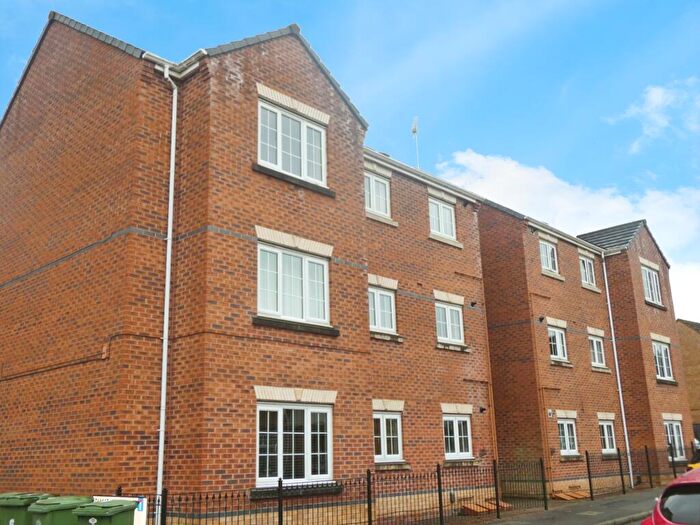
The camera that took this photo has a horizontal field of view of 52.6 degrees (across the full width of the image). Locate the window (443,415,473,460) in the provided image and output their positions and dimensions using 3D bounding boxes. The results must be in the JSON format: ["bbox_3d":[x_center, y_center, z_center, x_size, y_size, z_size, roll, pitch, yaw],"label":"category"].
[{"bbox_3d":[2.515,4.090,16.592,0.120,0.941,1.110,-16,-21,41],"label":"window"}]

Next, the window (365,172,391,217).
[{"bbox_3d":[0.575,-1.569,16.185,0.120,0.941,1.110,-16,-21,41],"label":"window"}]

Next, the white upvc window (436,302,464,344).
[{"bbox_3d":[2.441,1.488,17.308,0.120,0.941,1.110,-16,-21,41],"label":"white upvc window"}]

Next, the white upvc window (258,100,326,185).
[{"bbox_3d":[-1.060,-2.180,13.215,0.120,1.250,1.729,-16,-21,41],"label":"white upvc window"}]

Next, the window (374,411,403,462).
[{"bbox_3d":[0.722,3.635,14.754,0.120,0.941,1.110,-16,-21,41],"label":"window"}]

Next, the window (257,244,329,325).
[{"bbox_3d":[-0.987,0.422,12.499,0.120,1.250,1.729,-16,-21,41],"label":"window"}]

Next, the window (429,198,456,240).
[{"bbox_3d":[2.368,-1.114,18.024,0.120,0.941,1.110,-16,-21,41],"label":"window"}]

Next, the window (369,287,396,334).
[{"bbox_3d":[0.649,1.033,15.469,0.120,0.941,1.110,-16,-21,41],"label":"window"}]

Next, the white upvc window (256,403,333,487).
[{"bbox_3d":[-0.913,3.025,11.783,0.120,1.250,1.729,-16,-21,41],"label":"white upvc window"}]

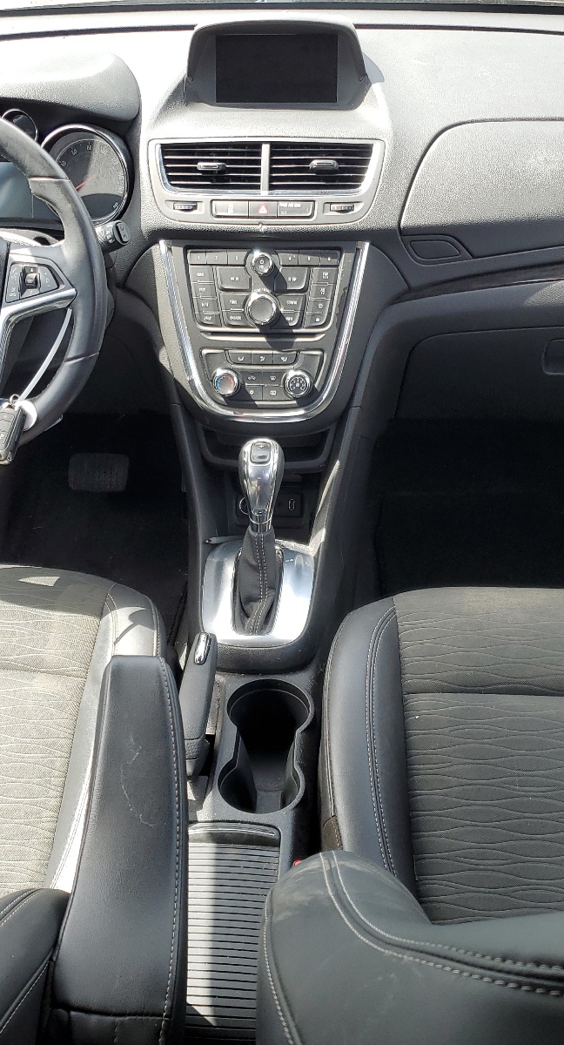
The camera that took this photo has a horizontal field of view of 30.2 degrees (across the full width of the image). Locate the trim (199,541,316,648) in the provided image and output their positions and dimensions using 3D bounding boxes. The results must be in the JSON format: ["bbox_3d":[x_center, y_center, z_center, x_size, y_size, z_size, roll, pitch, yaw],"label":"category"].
[{"bbox_3d":[-0.027,0.083,1.217,0.132,0.040,0.165,2,41,4],"label":"trim"}]

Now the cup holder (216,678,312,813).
[{"bbox_3d":[-0.017,0.246,1.054,0.088,0.075,0.176,2,35,4],"label":"cup holder"}]

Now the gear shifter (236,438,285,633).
[{"bbox_3d":[-0.022,0.006,1.175,0.056,0.195,0.125,2,35,4],"label":"gear shifter"}]

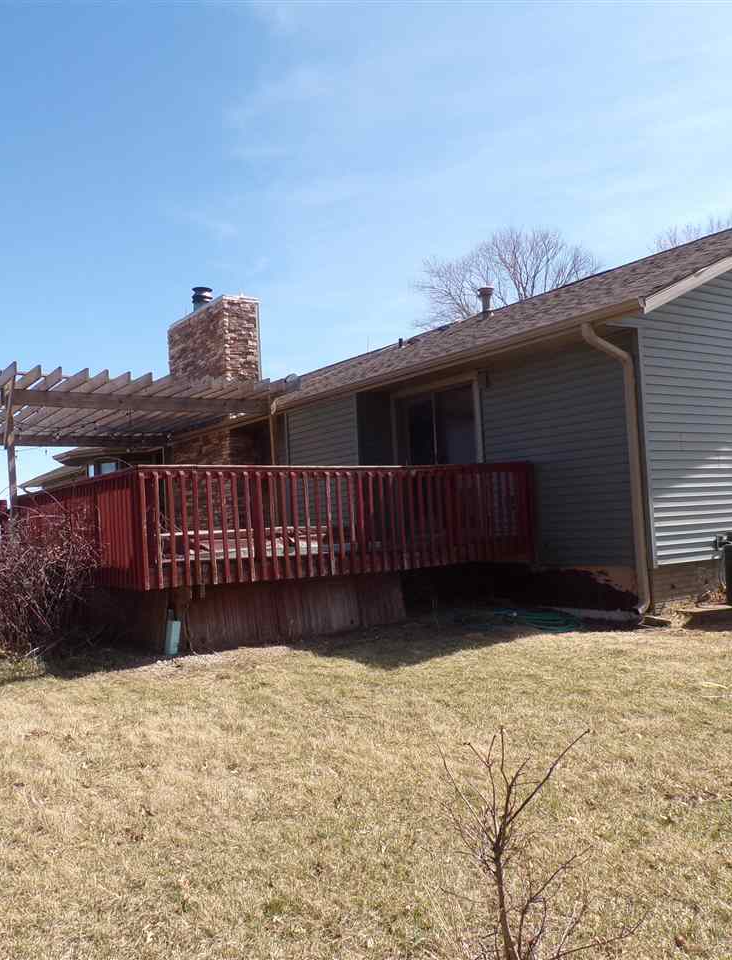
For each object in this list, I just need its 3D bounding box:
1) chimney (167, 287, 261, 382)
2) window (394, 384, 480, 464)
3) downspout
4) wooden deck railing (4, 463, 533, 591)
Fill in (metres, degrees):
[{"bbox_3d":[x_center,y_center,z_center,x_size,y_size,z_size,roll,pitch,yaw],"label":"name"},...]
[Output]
[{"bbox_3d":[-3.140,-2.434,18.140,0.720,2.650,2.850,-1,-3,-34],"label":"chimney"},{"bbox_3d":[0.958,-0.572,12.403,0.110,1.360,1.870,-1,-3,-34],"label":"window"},{"bbox_3d":[2.646,-0.126,9.346,0.650,3.100,0.170,-1,-3,-34],"label":"downspout"},{"bbox_3d":[-1.707,0.612,11.995,4.850,1.180,6.200,-1,-3,-34],"label":"wooden deck railing"}]

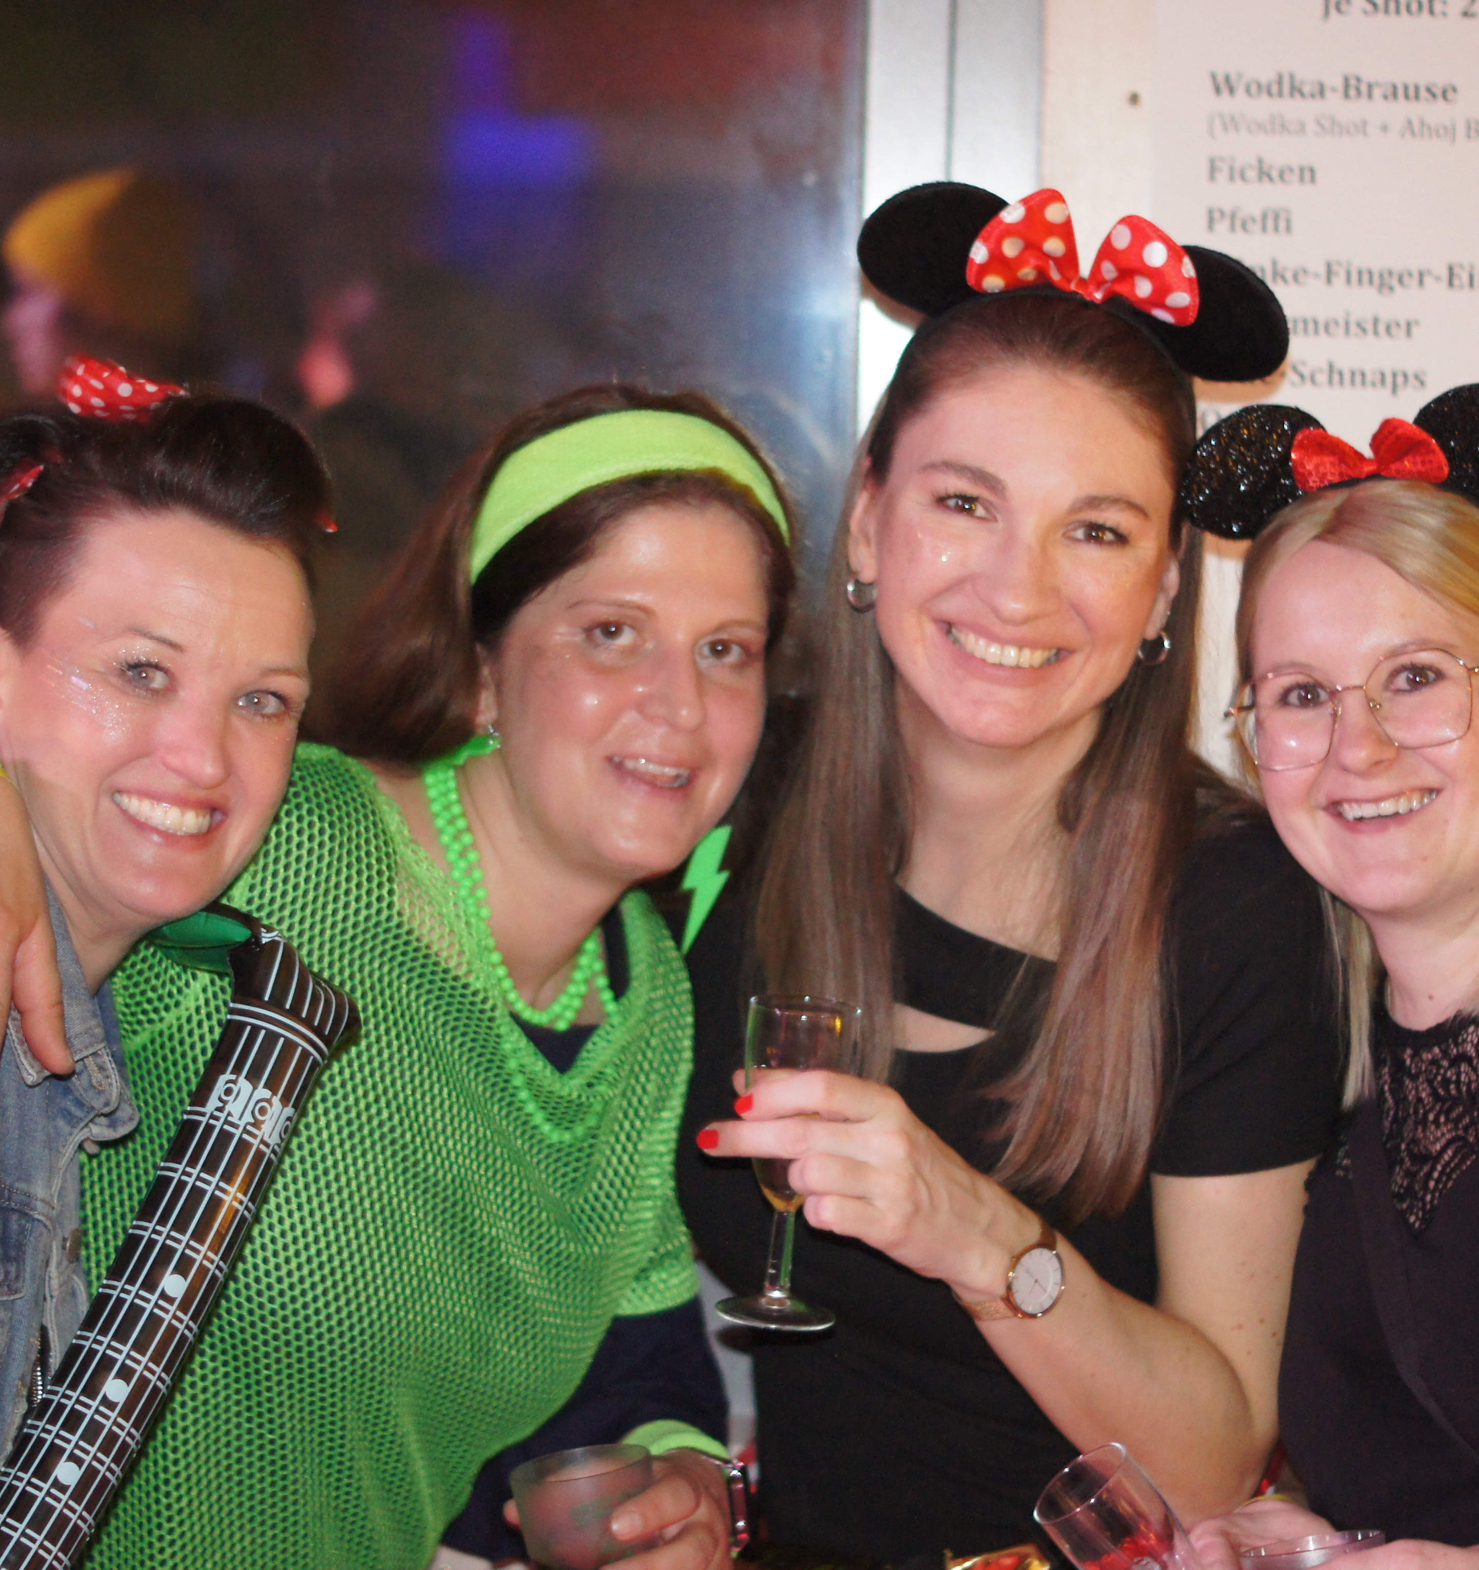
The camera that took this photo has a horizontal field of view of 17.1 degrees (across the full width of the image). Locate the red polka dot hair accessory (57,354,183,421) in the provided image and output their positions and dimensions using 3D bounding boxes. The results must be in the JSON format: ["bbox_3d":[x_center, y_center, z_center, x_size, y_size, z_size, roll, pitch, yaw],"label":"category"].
[{"bbox_3d":[-0.287,-0.183,2.280,0.060,0.032,0.036,12,3,-23],"label":"red polka dot hair accessory"}]

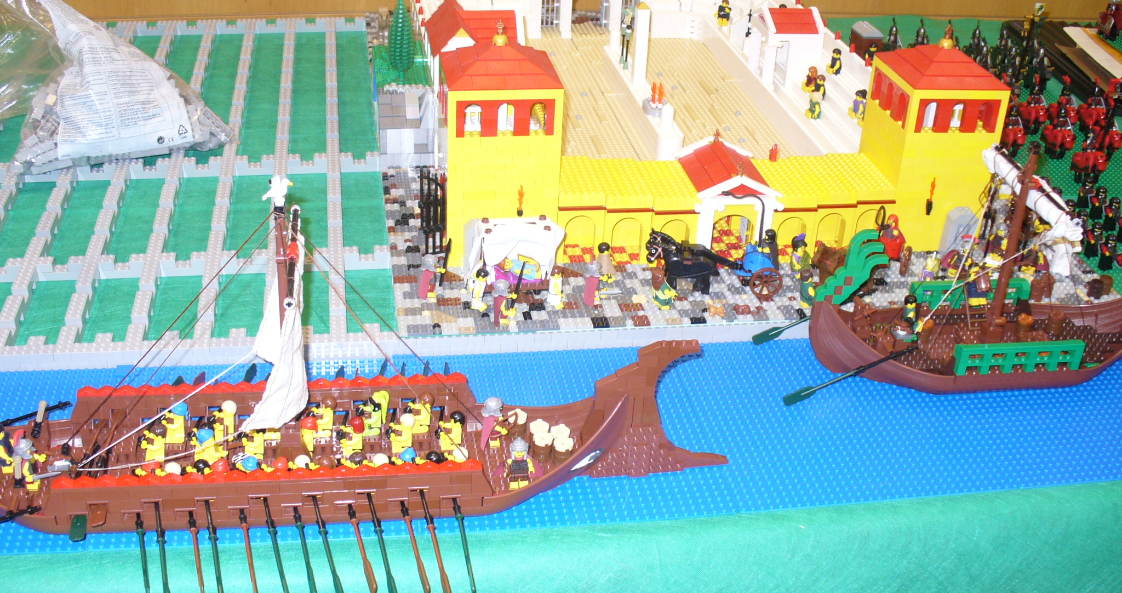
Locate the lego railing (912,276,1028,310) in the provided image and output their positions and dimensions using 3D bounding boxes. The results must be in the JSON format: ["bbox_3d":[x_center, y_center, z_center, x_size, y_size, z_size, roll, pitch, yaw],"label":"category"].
[{"bbox_3d":[0.428,-0.004,1.259,0.128,0.029,0.016,-2,30,-10],"label":"lego railing"}]

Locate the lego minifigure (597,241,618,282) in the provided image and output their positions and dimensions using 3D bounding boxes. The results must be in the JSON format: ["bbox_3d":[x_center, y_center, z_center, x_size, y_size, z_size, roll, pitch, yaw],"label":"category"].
[{"bbox_3d":[0.047,-0.035,1.224,0.025,0.043,0.018,26,37,34],"label":"lego minifigure"}]

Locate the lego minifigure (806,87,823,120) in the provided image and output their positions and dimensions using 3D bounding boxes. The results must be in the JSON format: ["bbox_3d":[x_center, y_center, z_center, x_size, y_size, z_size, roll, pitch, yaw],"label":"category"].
[{"bbox_3d":[0.328,-0.249,1.558,0.022,0.033,0.024,-2,30,-10],"label":"lego minifigure"}]

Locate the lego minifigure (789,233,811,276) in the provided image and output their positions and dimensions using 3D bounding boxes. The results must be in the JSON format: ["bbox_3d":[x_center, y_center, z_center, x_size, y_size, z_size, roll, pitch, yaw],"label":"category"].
[{"bbox_3d":[0.251,-0.043,1.264,0.018,0.047,0.025,27,37,35],"label":"lego minifigure"}]

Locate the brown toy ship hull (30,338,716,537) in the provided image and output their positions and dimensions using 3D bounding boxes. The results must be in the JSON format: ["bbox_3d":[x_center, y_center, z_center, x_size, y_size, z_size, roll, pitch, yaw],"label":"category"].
[{"bbox_3d":[-0.184,0.098,0.960,0.670,0.110,0.130,-2,30,-10],"label":"brown toy ship hull"}]

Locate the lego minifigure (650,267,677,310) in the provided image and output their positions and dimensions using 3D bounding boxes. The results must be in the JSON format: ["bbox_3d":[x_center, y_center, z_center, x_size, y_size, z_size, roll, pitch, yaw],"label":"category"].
[{"bbox_3d":[0.102,-0.011,1.188,0.018,0.043,0.025,-19,37,-34],"label":"lego minifigure"}]

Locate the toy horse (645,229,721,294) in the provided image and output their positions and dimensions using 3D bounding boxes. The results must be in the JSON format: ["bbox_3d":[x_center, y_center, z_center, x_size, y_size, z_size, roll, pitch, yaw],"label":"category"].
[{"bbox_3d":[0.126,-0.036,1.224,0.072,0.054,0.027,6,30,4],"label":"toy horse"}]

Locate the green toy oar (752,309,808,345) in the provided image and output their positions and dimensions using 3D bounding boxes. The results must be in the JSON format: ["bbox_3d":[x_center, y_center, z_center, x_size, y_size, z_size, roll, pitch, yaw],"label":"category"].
[{"bbox_3d":[0.224,0.030,1.194,0.075,0.006,0.013,-24,76,0],"label":"green toy oar"}]

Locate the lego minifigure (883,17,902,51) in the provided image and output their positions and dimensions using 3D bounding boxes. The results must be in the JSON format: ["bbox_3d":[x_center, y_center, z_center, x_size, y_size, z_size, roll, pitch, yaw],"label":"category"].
[{"bbox_3d":[0.577,-0.454,2.076,0.026,0.048,0.021,1,30,-5],"label":"lego minifigure"}]

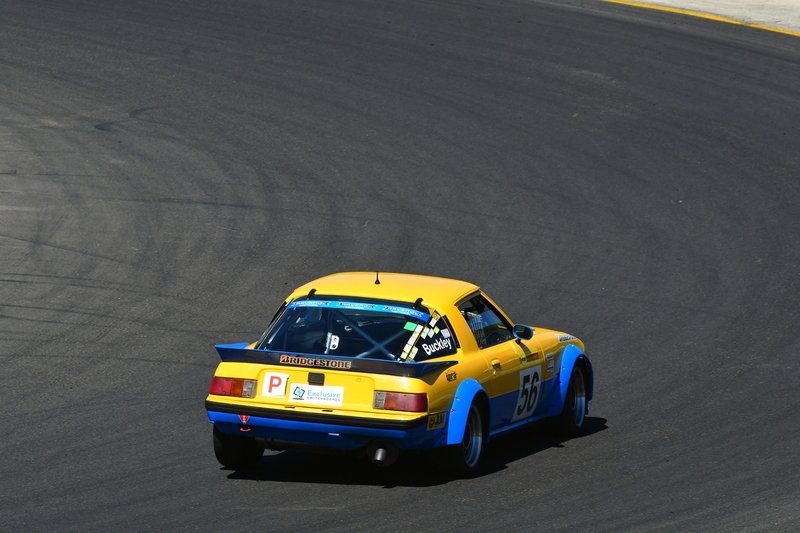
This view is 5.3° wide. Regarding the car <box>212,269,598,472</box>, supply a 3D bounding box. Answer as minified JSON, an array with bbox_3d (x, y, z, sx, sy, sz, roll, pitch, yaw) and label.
[{"bbox_3d":[0.010,0.655,58.493,1.780,1.220,4.260,1,6,18],"label":"car"}]

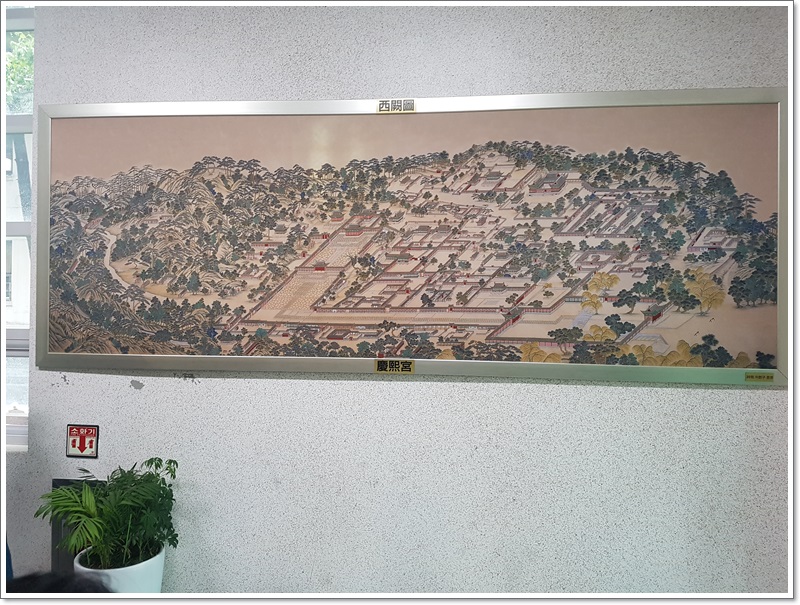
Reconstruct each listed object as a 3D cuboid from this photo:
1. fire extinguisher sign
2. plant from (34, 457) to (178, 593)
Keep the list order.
[{"bbox_3d":[-1.729,0.759,3.279,0.182,0.178,0.012,1,0,6],"label":"fire extinguisher sign"},{"bbox_3d":[-1.397,1.181,2.907,0.630,0.870,0.550,1,0,6],"label":"plant"}]

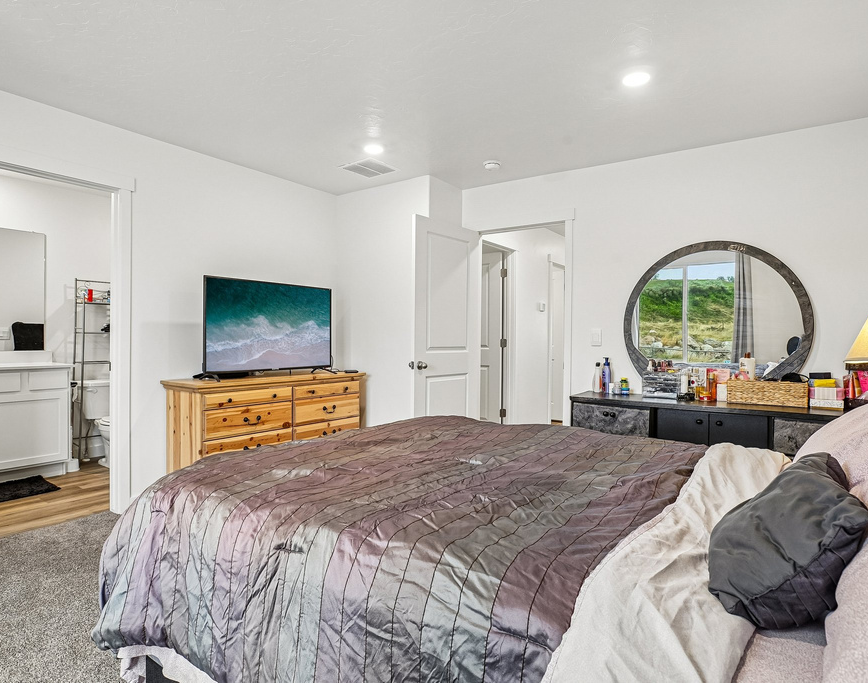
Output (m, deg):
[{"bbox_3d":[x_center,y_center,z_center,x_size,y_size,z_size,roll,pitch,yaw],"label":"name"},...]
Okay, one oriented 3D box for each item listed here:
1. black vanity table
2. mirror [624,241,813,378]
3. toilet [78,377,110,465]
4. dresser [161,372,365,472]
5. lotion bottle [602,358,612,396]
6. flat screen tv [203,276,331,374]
[{"bbox_3d":[1.773,0.750,3.110,1.670,0.710,0.430,1,1,32],"label":"black vanity table"},{"bbox_3d":[1.862,-0.138,3.250,1.100,1.060,0.050,1,1,32],"label":"mirror"},{"bbox_3d":[-2.790,0.705,4.276,0.700,0.710,0.450,1,1,37],"label":"toilet"},{"bbox_3d":[-1.205,0.670,3.645,0.510,0.810,1.420,1,1,37],"label":"dresser"},{"bbox_3d":[1.273,0.253,3.560,0.065,0.258,0.065,0,1,-22],"label":"lotion bottle"},{"bbox_3d":[-1.203,-0.087,3.660,0.230,0.700,1.115,1,1,37],"label":"flat screen tv"}]

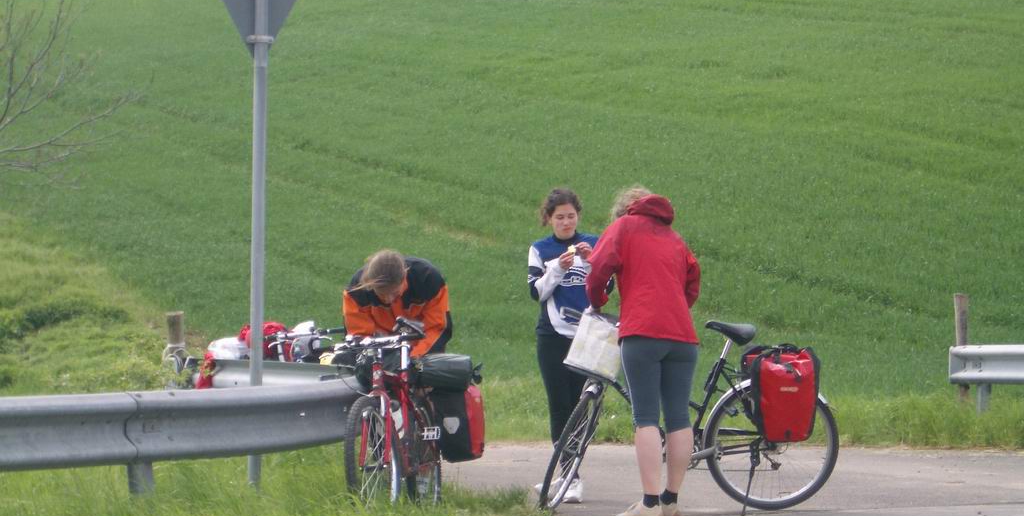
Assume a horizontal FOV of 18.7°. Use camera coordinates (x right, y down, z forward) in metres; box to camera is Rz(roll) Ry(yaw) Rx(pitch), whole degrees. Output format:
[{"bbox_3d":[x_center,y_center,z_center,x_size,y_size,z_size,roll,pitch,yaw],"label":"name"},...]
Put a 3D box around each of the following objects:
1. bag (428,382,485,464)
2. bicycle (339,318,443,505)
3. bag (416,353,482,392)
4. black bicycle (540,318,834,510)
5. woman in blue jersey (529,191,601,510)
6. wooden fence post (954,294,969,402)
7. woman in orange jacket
[{"bbox_3d":[-0.267,0.816,15.500,0.190,0.420,0.300,0,-1,15],"label":"bag"},{"bbox_3d":[-0.548,0.819,15.000,0.550,1.050,1.700,0,-1,14],"label":"bicycle"},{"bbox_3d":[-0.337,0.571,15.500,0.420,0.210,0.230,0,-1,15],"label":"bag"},{"bbox_3d":[0.920,0.801,16.200,1.570,1.030,0.620,0,-1,-2],"label":"black bicycle"},{"bbox_3d":[0.311,0.473,16.800,0.450,1.690,0.400,0,-1,-6],"label":"woman in blue jersey"},{"bbox_3d":[3.825,0.854,26.400,0.110,1.080,0.110,-1,-1,0],"label":"wooden fence post"},{"bbox_3d":[-0.590,0.657,16.000,0.580,1.400,0.700,0,-1,2],"label":"woman in orange jacket"}]

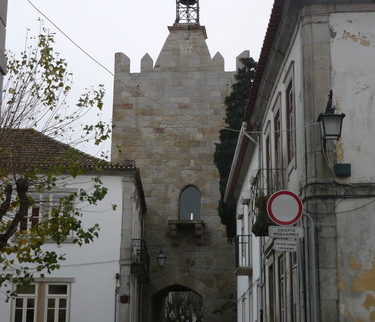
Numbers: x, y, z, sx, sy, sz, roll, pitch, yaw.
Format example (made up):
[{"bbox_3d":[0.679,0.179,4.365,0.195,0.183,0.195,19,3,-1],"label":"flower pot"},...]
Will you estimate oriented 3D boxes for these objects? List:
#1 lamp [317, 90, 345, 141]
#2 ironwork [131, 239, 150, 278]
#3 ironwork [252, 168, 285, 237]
[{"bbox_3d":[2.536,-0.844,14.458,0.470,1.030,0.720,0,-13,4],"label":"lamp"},{"bbox_3d":[-2.009,4.357,36.187,0.500,0.950,6.500,0,-13,0],"label":"ironwork"},{"bbox_3d":[1.710,0.852,17.197,0.520,0.980,1.700,0,-13,0],"label":"ironwork"}]

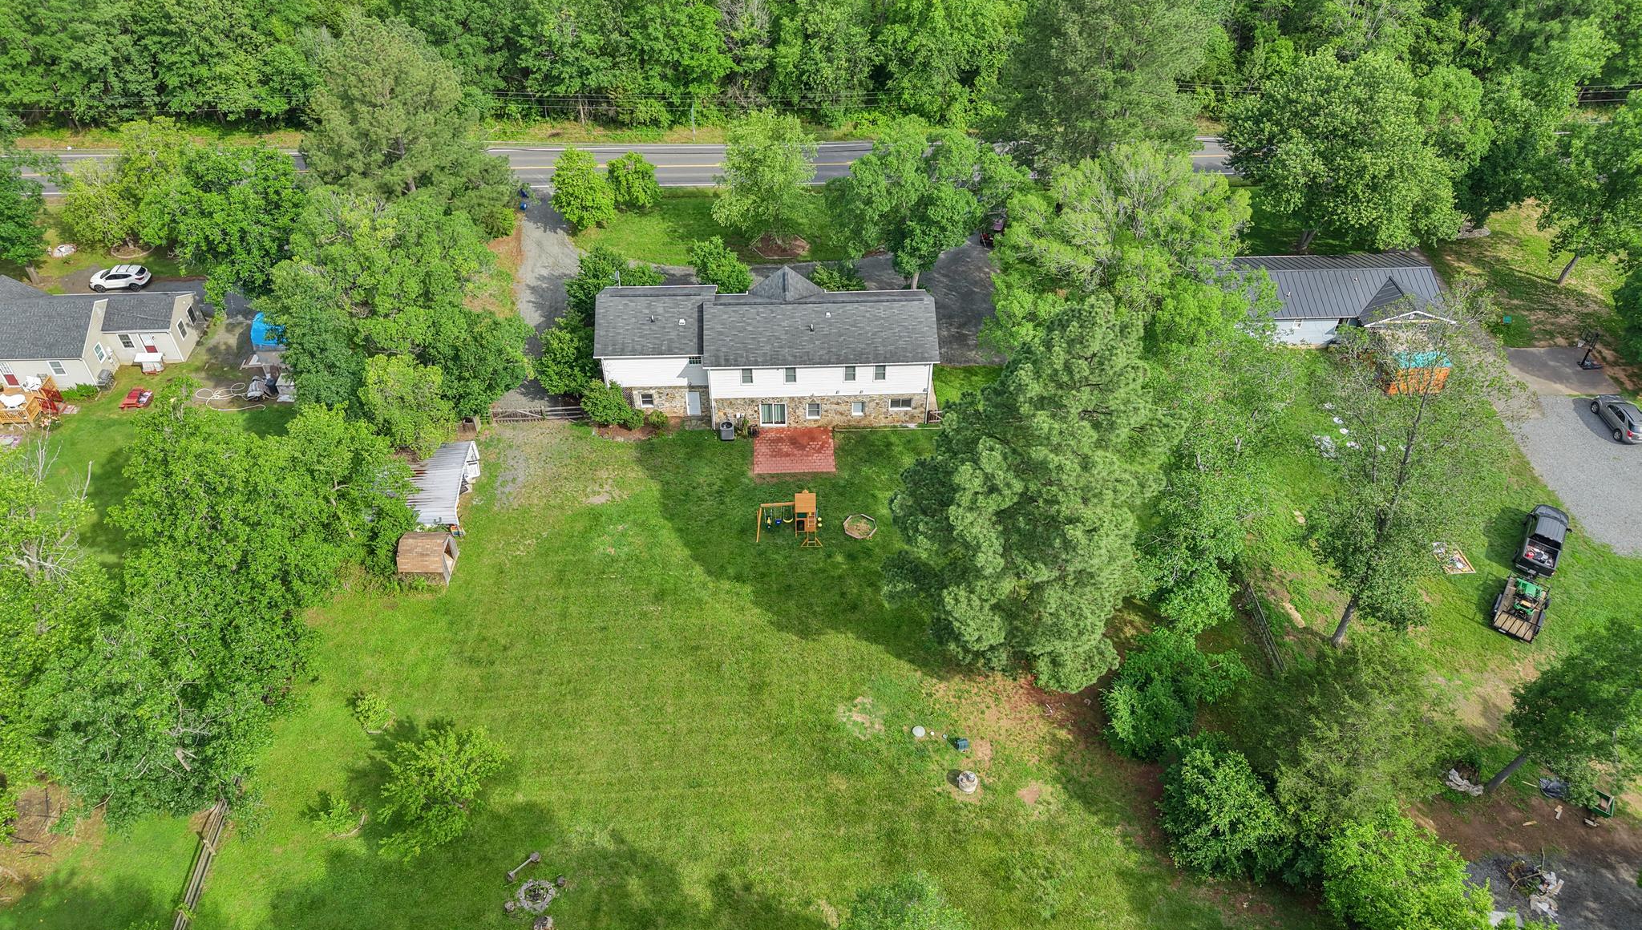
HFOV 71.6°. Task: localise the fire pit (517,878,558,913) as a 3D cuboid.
[{"bbox_3d":[-13.507,20.460,53.975,1.750,0.300,1.750,0,42,0],"label":"fire pit"}]

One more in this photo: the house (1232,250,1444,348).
[{"bbox_3d":[39.200,-13.259,87.813,16.400,4.300,10.000,-2,43,-2],"label":"house"}]

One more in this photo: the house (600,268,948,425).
[{"bbox_3d":[-3.862,-8.809,81.518,23.449,7.545,10.179,-1,43,-2],"label":"house"}]

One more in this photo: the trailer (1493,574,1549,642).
[{"bbox_3d":[41.131,8.046,66.524,2.250,1.650,5.200,26,49,26],"label":"trailer"}]

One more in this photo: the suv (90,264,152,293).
[{"bbox_3d":[-56.746,-15.134,91.883,4.550,1.660,1.850,-3,43,-4],"label":"suv"}]

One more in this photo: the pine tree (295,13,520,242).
[{"bbox_3d":[-34.000,-28.363,94.453,16.000,17.600,16.000,0,42,0],"label":"pine tree"}]

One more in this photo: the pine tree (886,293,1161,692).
[{"bbox_3d":[11.176,2.186,57.452,14.500,24.800,13.000,1,43,0],"label":"pine tree"}]

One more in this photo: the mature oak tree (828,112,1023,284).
[{"bbox_3d":[7.800,-19.138,86.902,14.500,14.200,14.500,0,42,0],"label":"mature oak tree"}]

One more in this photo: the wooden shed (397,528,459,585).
[{"bbox_3d":[-23.963,5.404,69.654,2.850,2.800,2.800,1,43,1],"label":"wooden shed"}]

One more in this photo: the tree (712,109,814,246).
[{"bbox_3d":[-4.332,-23.635,94.433,8.200,11.400,8.000,1,43,0],"label":"tree"}]

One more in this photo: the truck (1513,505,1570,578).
[{"bbox_3d":[45.106,4.649,71.014,2.050,1.900,5.850,25,48,23],"label":"truck"}]

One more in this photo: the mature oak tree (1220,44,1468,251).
[{"bbox_3d":[40.900,-24.285,90.594,17.000,16.800,17.000,0,42,0],"label":"mature oak tree"}]

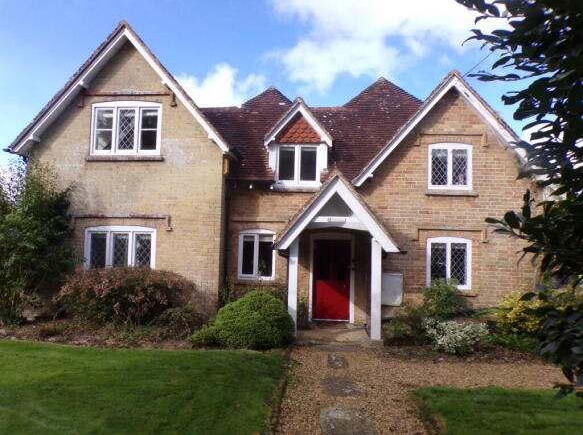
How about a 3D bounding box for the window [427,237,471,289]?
[{"bbox_3d":[3.424,0.994,8.802,0.934,1.132,0.100,1,-3,6],"label":"window"}]

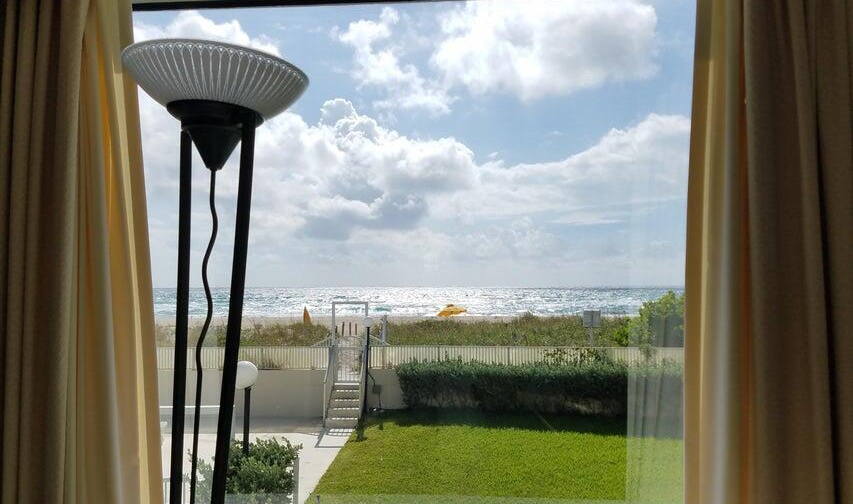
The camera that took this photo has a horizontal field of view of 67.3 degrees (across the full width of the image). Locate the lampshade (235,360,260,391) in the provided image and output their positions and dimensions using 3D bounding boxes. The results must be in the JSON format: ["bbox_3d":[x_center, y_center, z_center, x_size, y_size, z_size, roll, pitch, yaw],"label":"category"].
[{"bbox_3d":[-1.965,1.327,6.900,0.320,0.310,0.320,0,-3,0],"label":"lampshade"}]

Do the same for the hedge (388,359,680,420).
[{"bbox_3d":[3.200,3.630,17.400,8.000,1.400,1.200,0,-3,4],"label":"hedge"}]

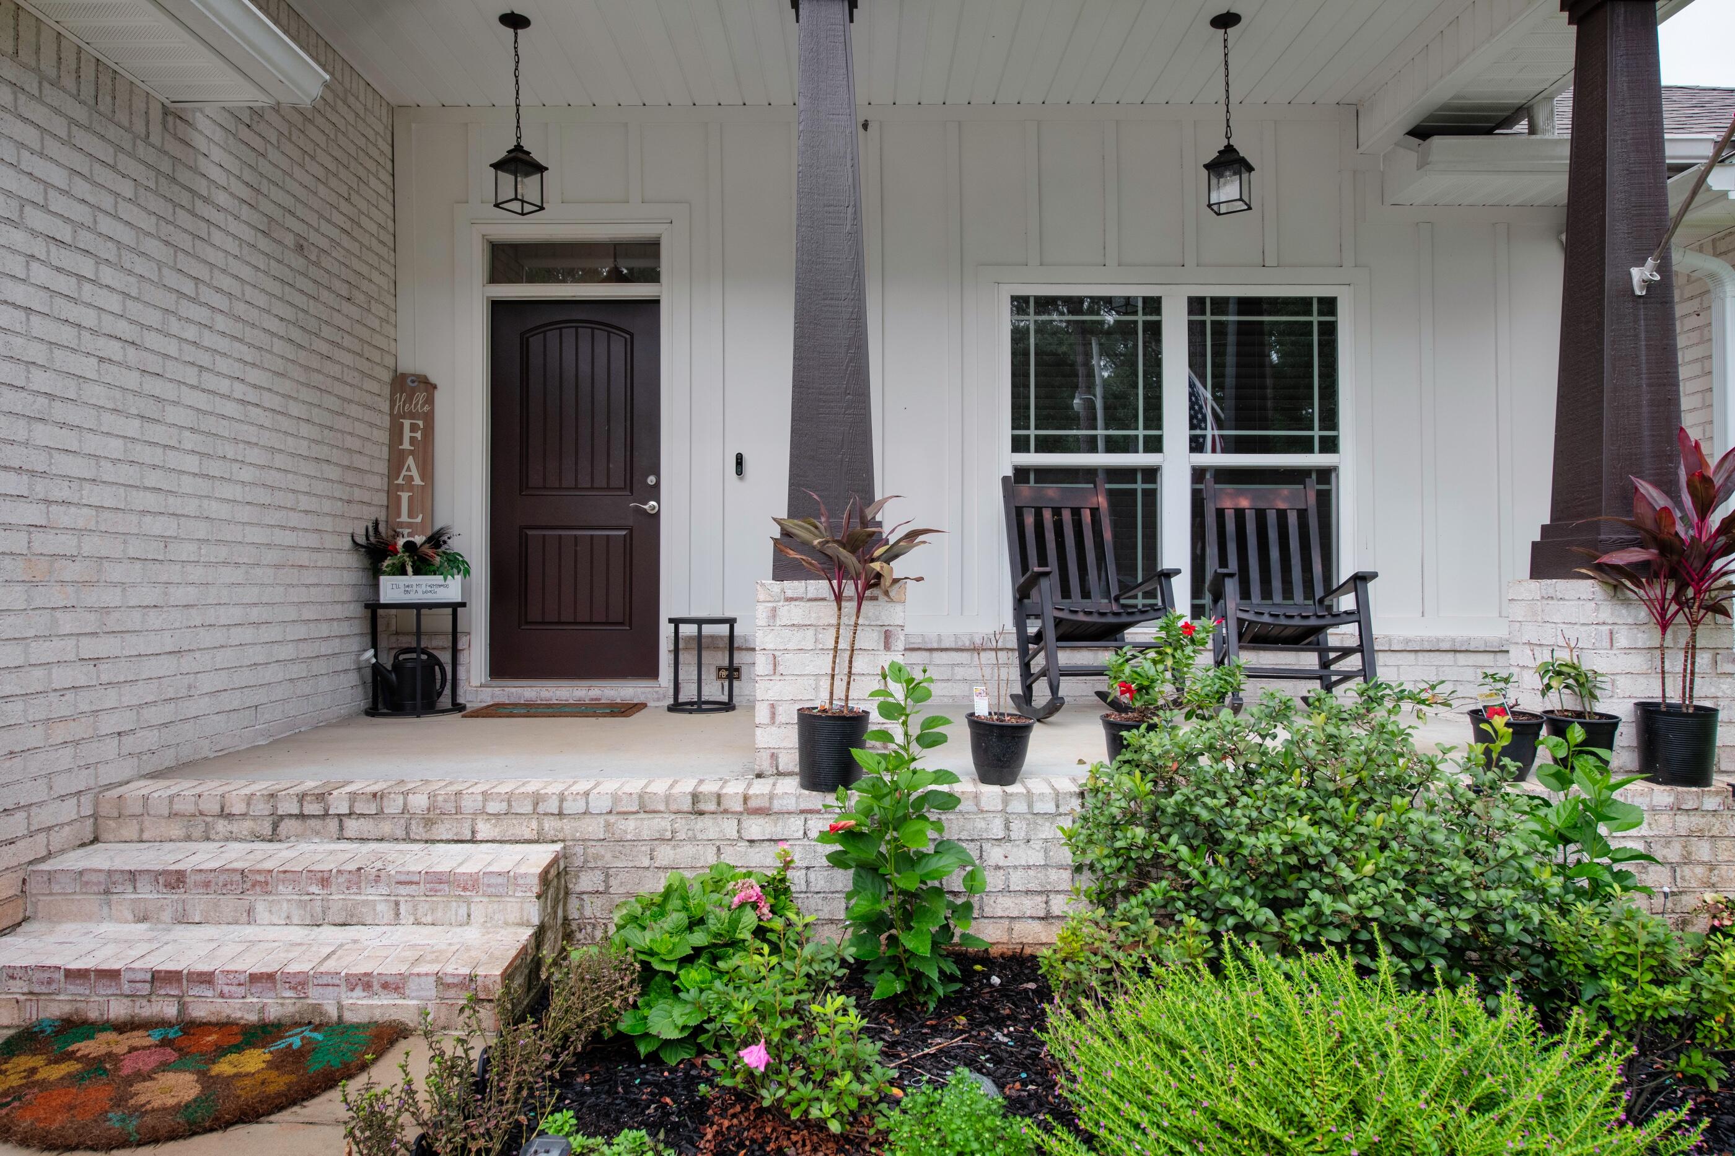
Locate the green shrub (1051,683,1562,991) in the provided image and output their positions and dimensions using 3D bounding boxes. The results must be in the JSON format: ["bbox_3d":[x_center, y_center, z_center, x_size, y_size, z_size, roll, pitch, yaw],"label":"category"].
[{"bbox_3d":[1.166,0.695,2.813,1.330,0.840,0.920,0,-1,0],"label":"green shrub"}]

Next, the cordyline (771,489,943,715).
[{"bbox_3d":[-0.037,0.080,3.370,0.530,0.700,0.450,0,0,0],"label":"cordyline"}]

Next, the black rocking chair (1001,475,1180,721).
[{"bbox_3d":[1.000,0.081,5.050,0.680,1.179,0.870,0,-1,-8],"label":"black rocking chair"}]

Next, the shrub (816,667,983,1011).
[{"bbox_3d":[0.092,0.679,2.814,0.455,0.895,0.440,0,-1,0],"label":"shrub"}]

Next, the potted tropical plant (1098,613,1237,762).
[{"bbox_3d":[0.986,0.386,3.457,0.430,0.540,0.400,0,-1,0],"label":"potted tropical plant"}]

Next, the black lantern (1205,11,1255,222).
[{"bbox_3d":[1.612,-2.074,4.745,0.170,0.850,0.170,0,-1,35],"label":"black lantern"}]

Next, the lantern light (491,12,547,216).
[{"bbox_3d":[-1.572,-2.086,4.790,0.172,0.850,0.172,-1,-1,36],"label":"lantern light"}]

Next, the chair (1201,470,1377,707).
[{"bbox_3d":[1.940,0.085,4.950,0.680,1.160,0.840,0,0,9],"label":"chair"}]

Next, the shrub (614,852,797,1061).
[{"bbox_3d":[-0.403,0.906,2.631,0.470,0.440,0.480,0,-1,0],"label":"shrub"}]

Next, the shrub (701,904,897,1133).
[{"bbox_3d":[-0.148,0.925,2.331,0.430,0.375,0.460,0,-1,0],"label":"shrub"}]

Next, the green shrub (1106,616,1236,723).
[{"bbox_3d":[0.986,0.291,3.457,0.430,0.350,0.380,0,-1,0],"label":"green shrub"}]

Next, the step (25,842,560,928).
[{"bbox_3d":[-1.665,0.905,3.160,1.450,0.160,0.320,0,0,0],"label":"step"}]

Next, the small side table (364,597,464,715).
[{"bbox_3d":[-2.220,0.395,5.220,0.460,0.550,0.460,0,0,0],"label":"small side table"}]

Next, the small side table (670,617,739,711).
[{"bbox_3d":[-0.820,0.433,5.290,0.340,0.475,0.340,0,0,0],"label":"small side table"}]

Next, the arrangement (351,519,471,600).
[{"bbox_3d":[-2.200,-0.082,5.130,0.550,0.400,0.320,0,0,-12],"label":"arrangement"}]

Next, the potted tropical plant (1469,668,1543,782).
[{"bbox_3d":[2.140,0.490,3.550,0.232,0.360,0.232,0,0,0],"label":"potted tropical plant"}]

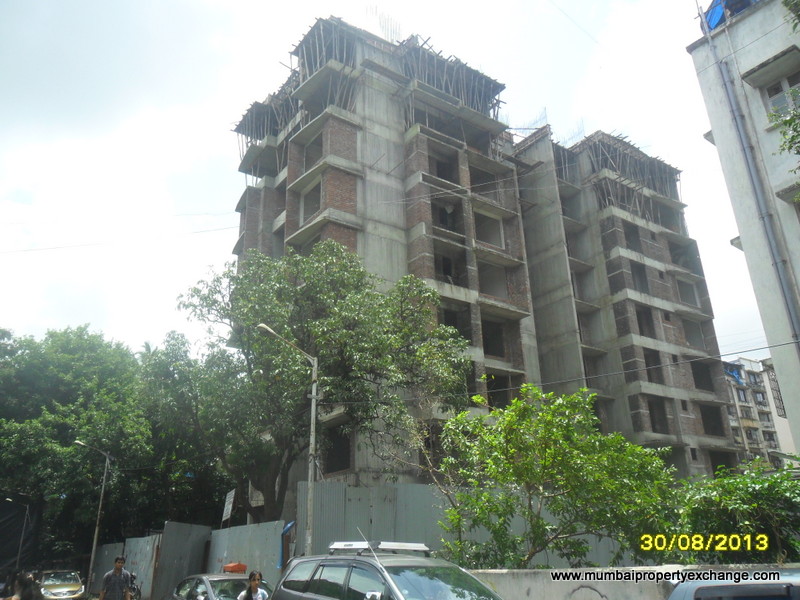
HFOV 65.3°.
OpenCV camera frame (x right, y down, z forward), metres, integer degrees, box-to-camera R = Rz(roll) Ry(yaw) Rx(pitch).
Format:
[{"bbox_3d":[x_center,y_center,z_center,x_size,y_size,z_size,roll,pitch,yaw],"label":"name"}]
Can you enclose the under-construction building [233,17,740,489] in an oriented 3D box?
[{"bbox_3d":[5.640,2.049,38.813,31.800,28.400,12.600,14,-27,-34],"label":"under-construction building"}]

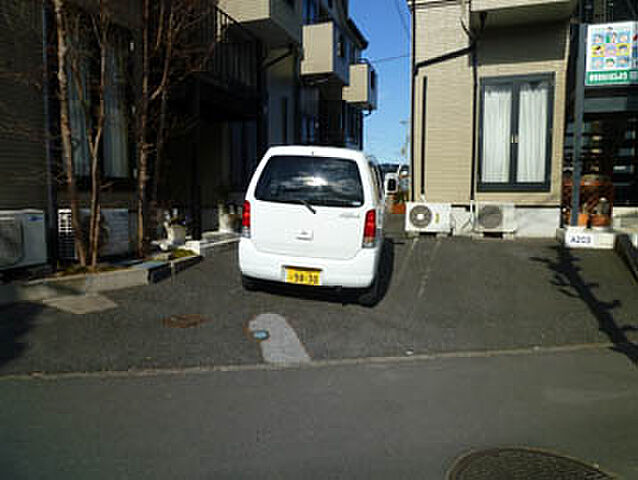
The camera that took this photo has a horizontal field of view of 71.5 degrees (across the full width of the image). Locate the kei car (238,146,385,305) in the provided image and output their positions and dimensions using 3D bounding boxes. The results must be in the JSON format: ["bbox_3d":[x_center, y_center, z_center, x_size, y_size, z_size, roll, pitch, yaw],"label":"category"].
[{"bbox_3d":[0.137,-0.377,5.893,1.475,1.640,3.390,4,11,9],"label":"kei car"}]

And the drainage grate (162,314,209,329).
[{"bbox_3d":[-1.217,0.755,4.051,0.420,0.030,0.340,4,11,9],"label":"drainage grate"}]

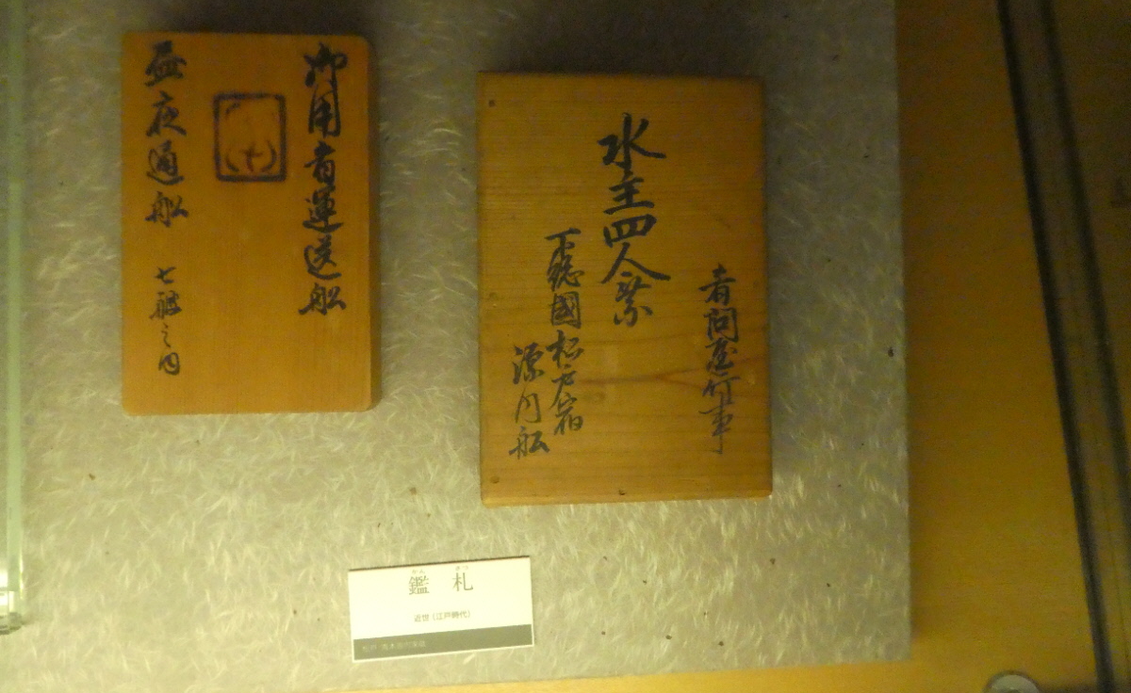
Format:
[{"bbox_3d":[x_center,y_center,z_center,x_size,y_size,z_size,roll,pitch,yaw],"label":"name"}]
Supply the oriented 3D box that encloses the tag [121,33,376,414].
[{"bbox_3d":[-0.167,-0.064,0.422,0.126,0.023,0.200,-1,89,-5],"label":"tag"}]

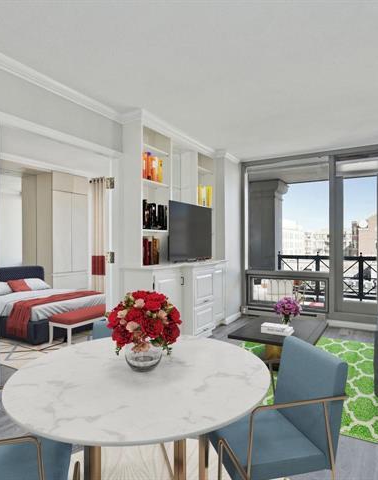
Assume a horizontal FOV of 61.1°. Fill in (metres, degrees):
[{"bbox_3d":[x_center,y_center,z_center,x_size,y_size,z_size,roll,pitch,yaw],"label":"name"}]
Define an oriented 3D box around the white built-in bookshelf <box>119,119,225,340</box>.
[{"bbox_3d":[-0.057,-0.025,4.131,0.570,2.570,1.765,0,0,30],"label":"white built-in bookshelf"}]

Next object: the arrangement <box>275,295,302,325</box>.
[{"bbox_3d":[1.040,0.745,3.380,0.280,0.290,0.280,0,0,30],"label":"arrangement"}]

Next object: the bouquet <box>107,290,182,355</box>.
[{"bbox_3d":[-0.196,0.359,1.410,0.310,0.260,0.310,0,0,0],"label":"bouquet"}]

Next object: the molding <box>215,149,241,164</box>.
[{"bbox_3d":[0.654,-1.268,5.039,0.200,0.105,0.640,0,0,30],"label":"molding"}]

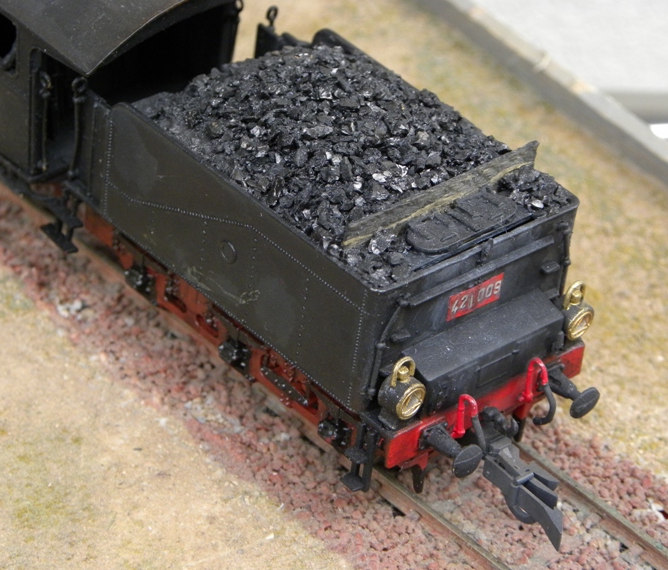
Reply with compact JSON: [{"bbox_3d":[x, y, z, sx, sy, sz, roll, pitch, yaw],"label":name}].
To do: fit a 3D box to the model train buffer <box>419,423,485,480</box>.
[{"bbox_3d":[0.014,0.019,0.333,0.005,0.005,0.006,-24,46,-36],"label":"model train buffer"}]

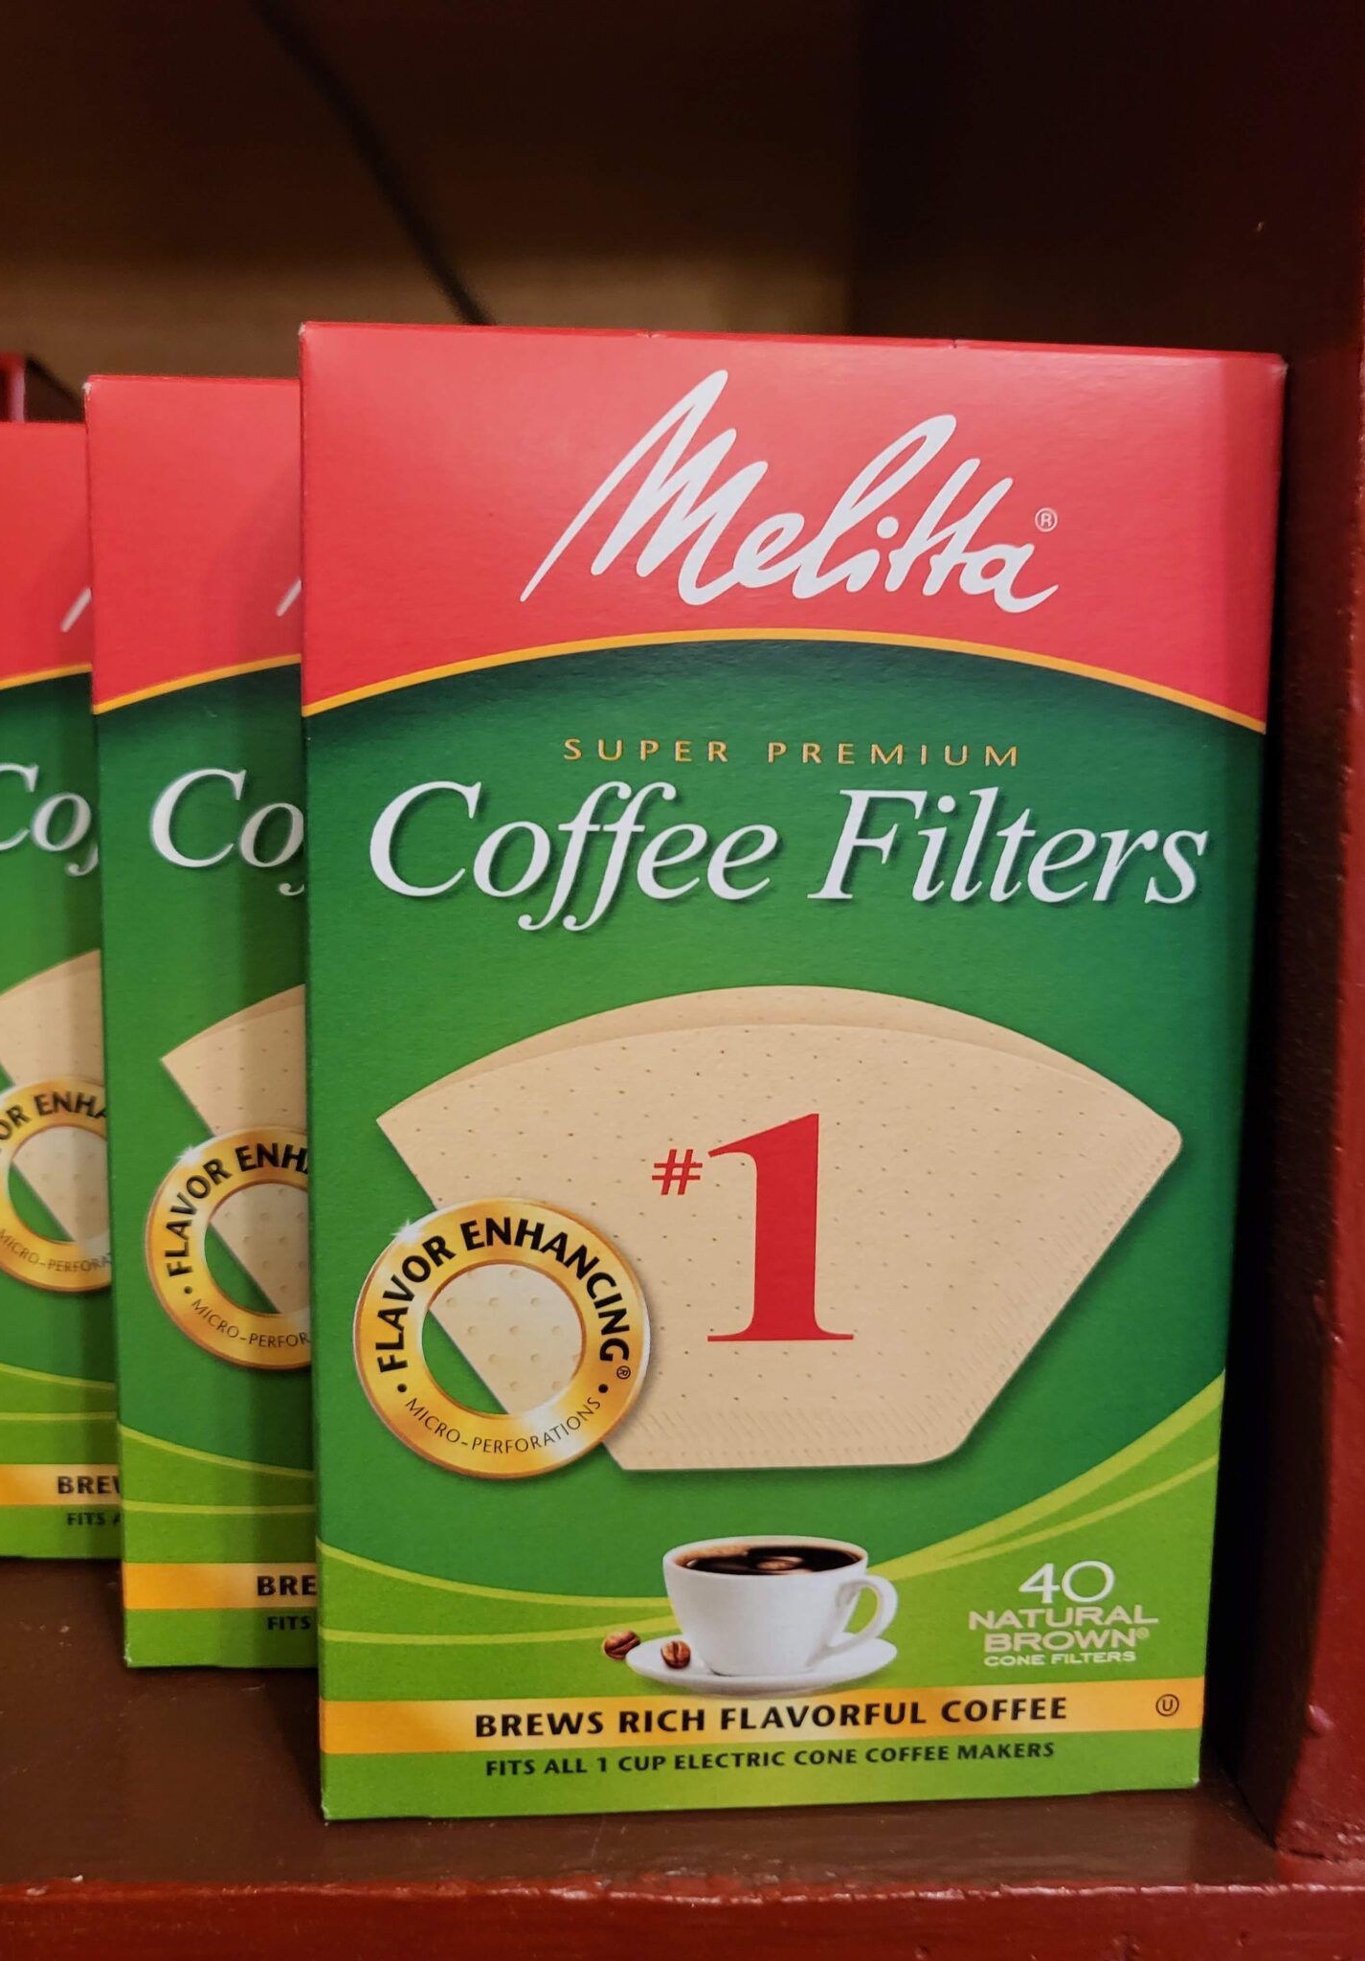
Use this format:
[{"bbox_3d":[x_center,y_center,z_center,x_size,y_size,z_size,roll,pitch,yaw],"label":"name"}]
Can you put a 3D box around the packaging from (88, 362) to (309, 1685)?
[{"bbox_3d":[-0.018,0.007,0.167,0.085,0.136,0.021,0,7,-2],"label":"packaging"}]

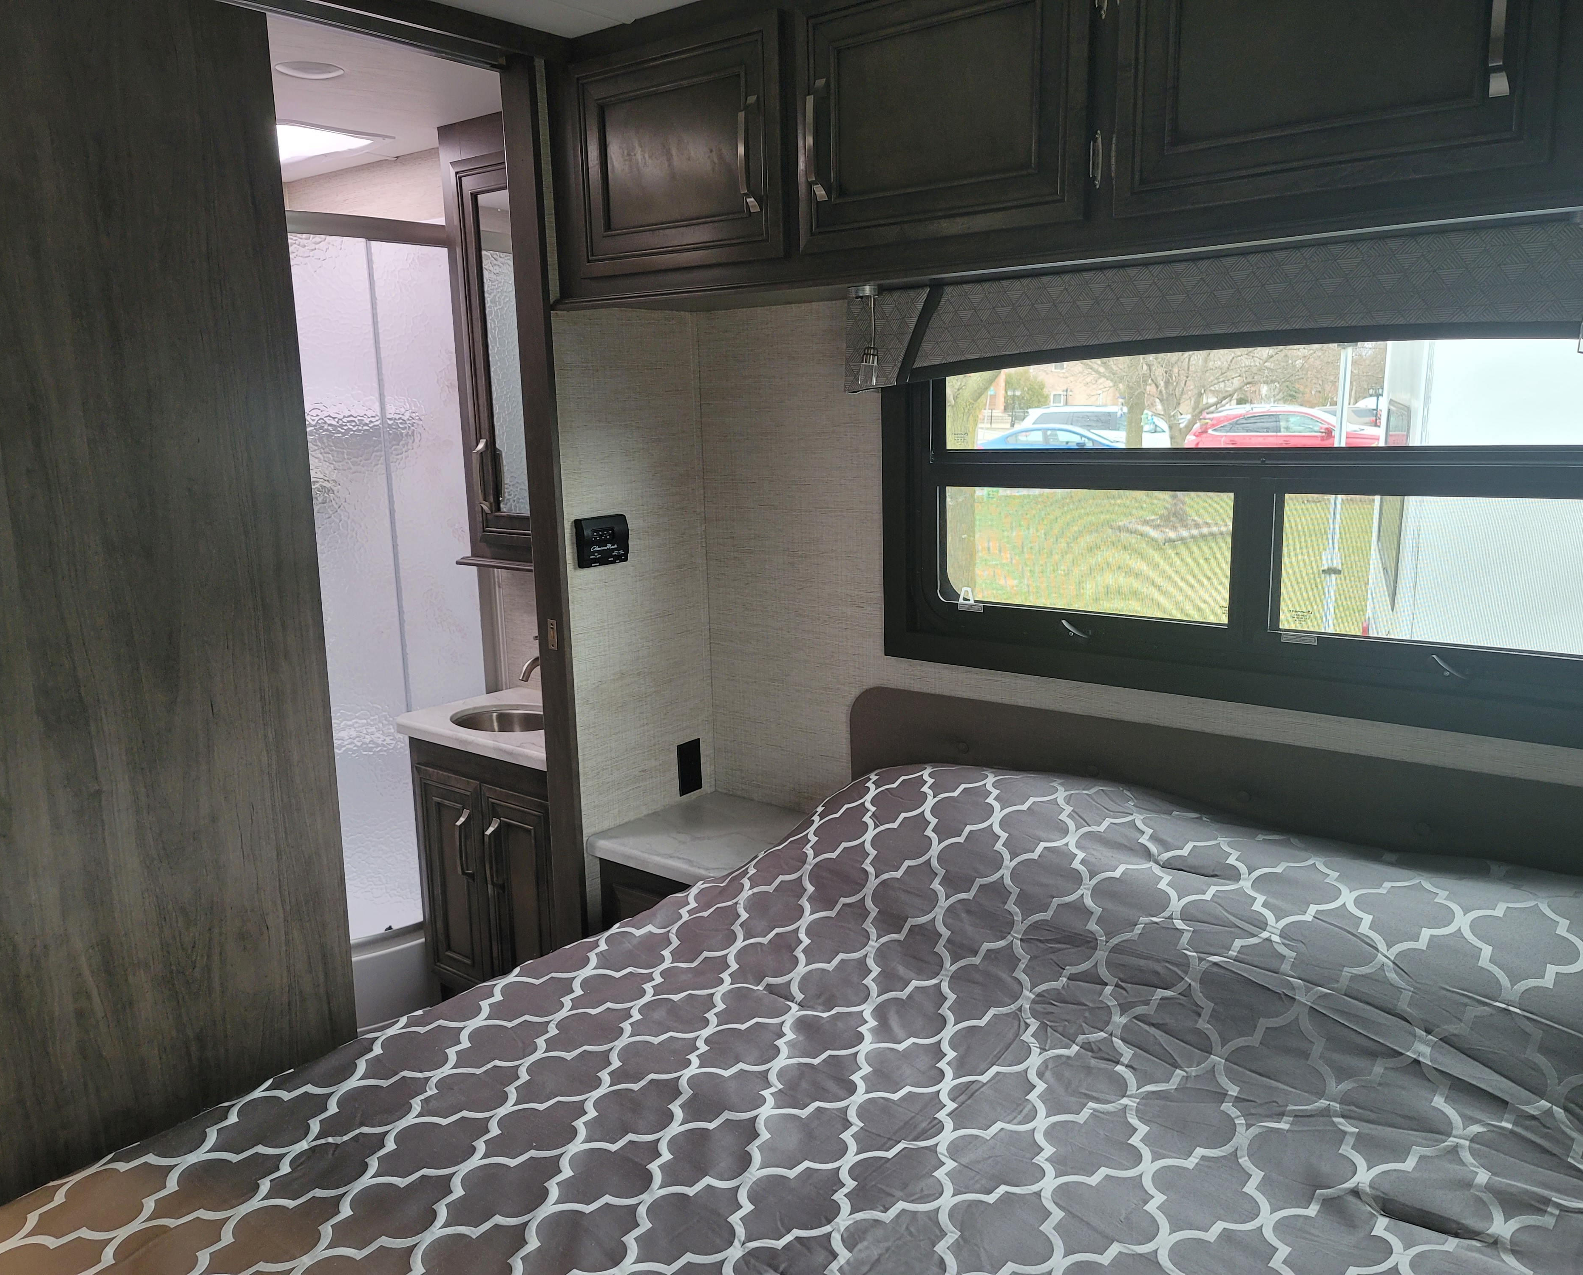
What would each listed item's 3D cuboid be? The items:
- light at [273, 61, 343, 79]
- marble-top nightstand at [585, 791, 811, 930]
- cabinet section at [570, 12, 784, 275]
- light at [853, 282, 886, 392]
[{"bbox_3d":[-0.909,-1.073,2.323,0.123,0.018,0.123,-1,10,0],"label":"light"},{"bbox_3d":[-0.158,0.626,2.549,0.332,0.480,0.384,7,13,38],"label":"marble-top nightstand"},{"bbox_3d":[-0.068,-0.819,2.165,0.468,0.354,0.406,7,13,38],"label":"cabinet section"},{"bbox_3d":[0.127,-0.508,2.057,0.060,0.166,0.060,-1,10,0],"label":"light"}]

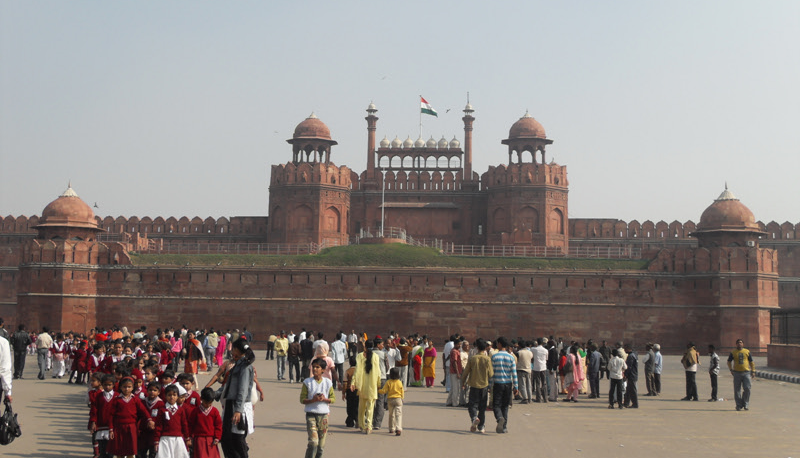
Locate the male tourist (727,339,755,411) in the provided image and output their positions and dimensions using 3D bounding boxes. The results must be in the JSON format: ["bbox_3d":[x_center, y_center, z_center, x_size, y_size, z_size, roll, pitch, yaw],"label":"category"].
[{"bbox_3d":[8.446,3.617,25.700,0.660,1.770,0.360,1,-6,3],"label":"male tourist"}]

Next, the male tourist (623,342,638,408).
[{"bbox_3d":[6.001,3.809,26.900,0.400,1.670,0.500,-1,-6,21],"label":"male tourist"}]

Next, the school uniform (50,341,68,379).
[{"bbox_3d":[-10.788,4.125,33.000,0.480,1.206,0.300,1,-6,3],"label":"school uniform"}]

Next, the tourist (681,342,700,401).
[{"bbox_3d":[8.305,4.077,29.700,0.440,1.700,0.520,-2,-7,31],"label":"tourist"}]

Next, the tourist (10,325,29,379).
[{"bbox_3d":[-11.918,3.859,32.600,0.540,1.699,0.340,1,-6,3],"label":"tourist"}]

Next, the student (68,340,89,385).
[{"bbox_3d":[-9.415,3.954,30.600,0.360,1.230,0.420,3,-6,-12],"label":"student"}]

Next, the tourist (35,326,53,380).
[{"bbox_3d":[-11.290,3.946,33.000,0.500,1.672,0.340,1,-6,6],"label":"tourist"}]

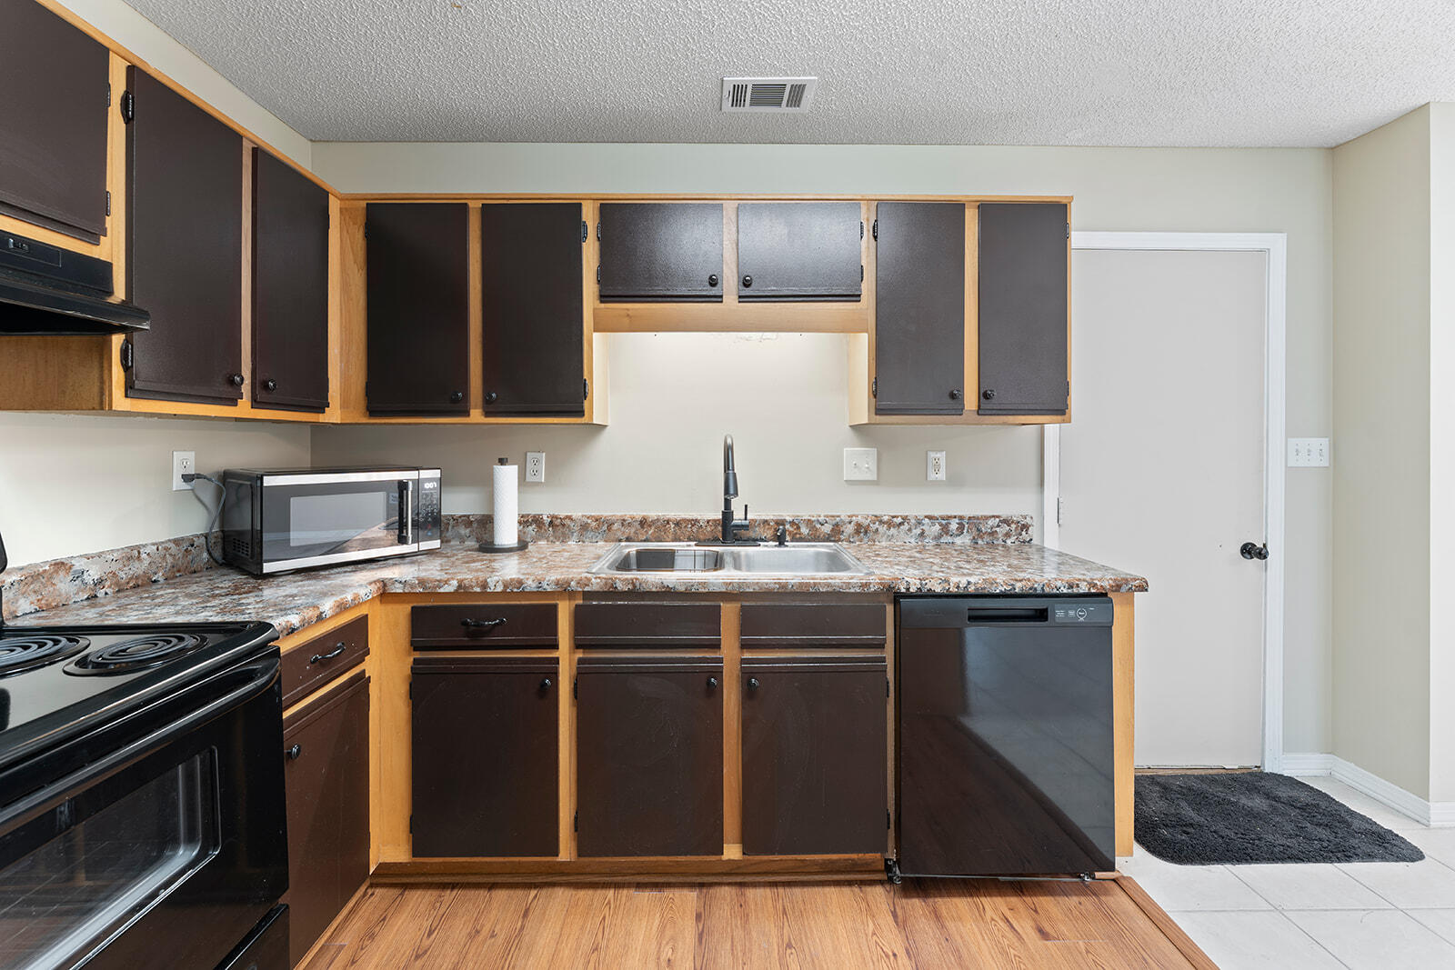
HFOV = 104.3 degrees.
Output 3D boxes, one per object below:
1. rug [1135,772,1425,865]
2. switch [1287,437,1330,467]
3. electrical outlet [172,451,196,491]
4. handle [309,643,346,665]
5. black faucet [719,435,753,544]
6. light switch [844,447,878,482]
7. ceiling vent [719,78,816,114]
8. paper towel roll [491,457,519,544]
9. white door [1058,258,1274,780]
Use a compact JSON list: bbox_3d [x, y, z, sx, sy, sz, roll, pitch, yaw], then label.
[{"bbox_3d":[1.715,1.125,1.950,0.830,0.025,0.500,0,1,-1],"label":"rug"},{"bbox_3d":[2.274,-0.125,2.210,0.163,0.115,0.014,0,1,-1],"label":"switch"},{"bbox_3d":[-1.585,-0.042,1.655,0.012,0.115,0.071,0,1,-1],"label":"electrical outlet"},{"bbox_3d":[-0.944,0.401,1.345,0.030,0.022,0.115,0,1,-1],"label":"handle"},{"bbox_3d":[0.032,0.018,1.980,0.105,0.390,0.250,0,1,-3],"label":"black faucet"},{"bbox_3d":[0.516,-0.081,2.180,0.126,0.126,0.014,0,1,-1],"label":"light switch"},{"bbox_3d":[0.136,-1.312,1.895,0.300,0.015,0.178,0,1,-1],"label":"ceiling vent"},{"bbox_3d":[-0.778,0.064,1.985,0.087,0.300,0.087,0,1,-1],"label":"paper towel roll"},{"bbox_3d":[1.705,0.092,2.232,0.810,2.030,0.042,0,1,-1],"label":"white door"}]

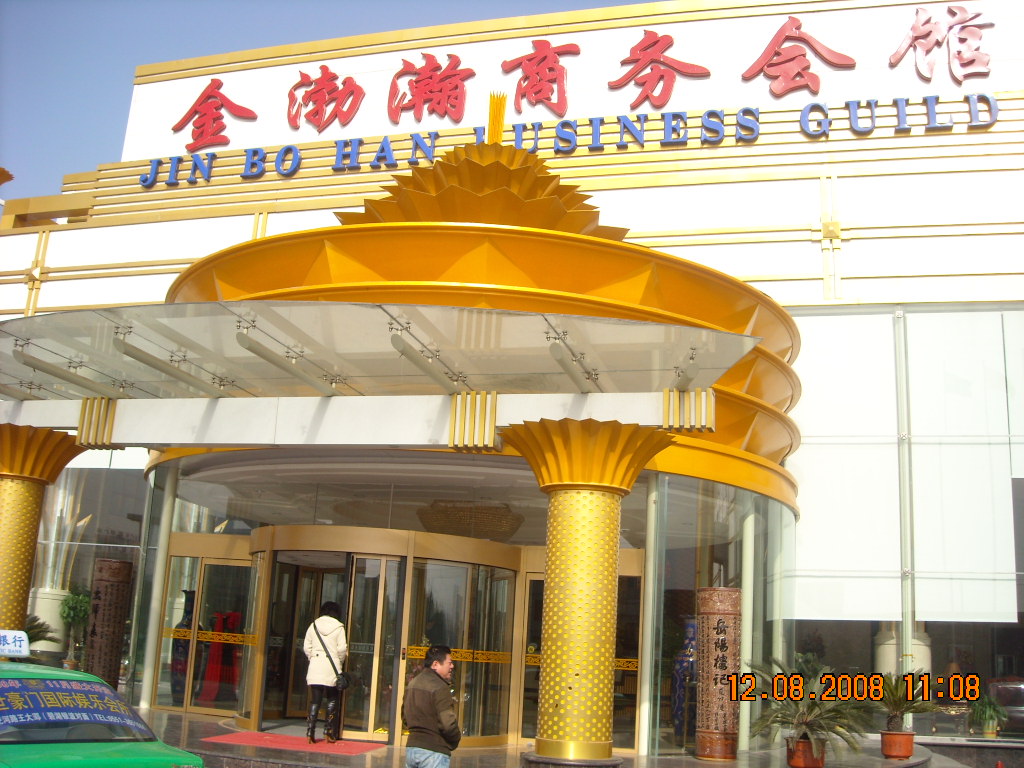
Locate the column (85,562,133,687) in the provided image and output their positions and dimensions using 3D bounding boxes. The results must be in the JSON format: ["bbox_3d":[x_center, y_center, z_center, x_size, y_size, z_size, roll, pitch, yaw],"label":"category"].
[{"bbox_3d":[-6.017,3.683,15.521,0.570,2.080,0.570,-1,-14,16],"label":"column"}]

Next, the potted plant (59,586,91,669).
[{"bbox_3d":[-8.086,4.484,18.922,0.620,1.570,0.620,-1,-14,16],"label":"potted plant"}]

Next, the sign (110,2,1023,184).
[{"bbox_3d":[0.160,-5.181,18.684,15.957,2.430,0.300,-1,-14,16],"label":"sign"}]

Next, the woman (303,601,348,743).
[{"bbox_3d":[-2.199,3.408,12.313,0.520,1.660,0.380,-1,-14,18],"label":"woman"}]

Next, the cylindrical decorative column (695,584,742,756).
[{"bbox_3d":[2.606,3.592,12.955,0.570,2.100,0.570,-1,-14,16],"label":"cylindrical decorative column"}]

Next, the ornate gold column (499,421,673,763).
[{"bbox_3d":[0.643,1.978,9.701,1.660,3.050,1.660,-1,-14,16],"label":"ornate gold column"}]

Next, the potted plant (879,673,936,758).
[{"bbox_3d":[5.147,4.303,13.494,0.900,1.100,0.850,-1,-14,16],"label":"potted plant"}]

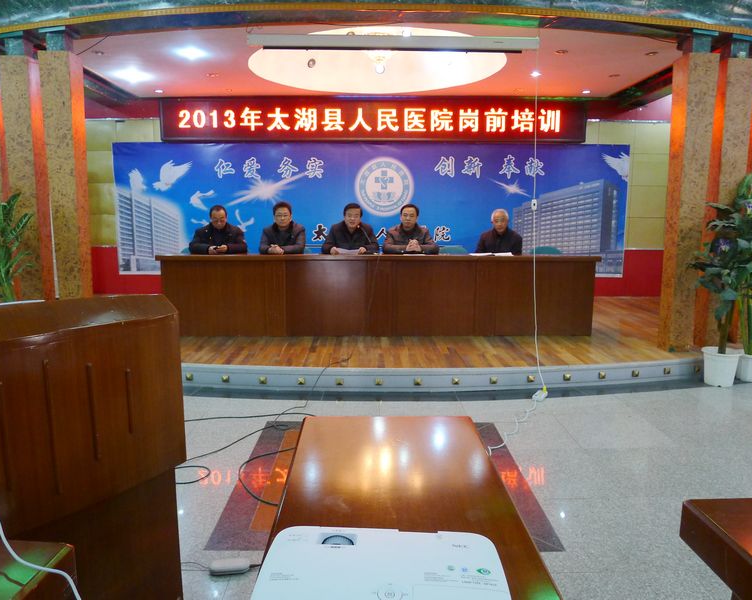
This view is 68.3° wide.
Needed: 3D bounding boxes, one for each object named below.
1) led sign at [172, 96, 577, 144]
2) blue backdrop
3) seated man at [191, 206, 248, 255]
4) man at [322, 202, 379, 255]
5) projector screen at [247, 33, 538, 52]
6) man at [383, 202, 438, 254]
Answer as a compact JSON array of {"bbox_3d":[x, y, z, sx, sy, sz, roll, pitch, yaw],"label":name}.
[{"bbox_3d":[-0.032,-2.324,7.142,5.490,0.570,0.120,0,9,0],"label":"led sign"},{"bbox_3d":[-0.058,-1.188,7.405,6.800,1.740,0.050,0,9,0],"label":"blue backdrop"},{"bbox_3d":[-1.587,-0.351,5.635,0.570,1.200,0.750,0,9,0],"label":"seated man"},{"bbox_3d":[-0.257,-0.361,5.634,0.560,1.230,0.750,0,9,0],"label":"man"},{"bbox_3d":[0.133,-2.009,4.337,2.280,0.130,0.110,0,9,0],"label":"projector screen"},{"bbox_3d":[0.345,-0.355,5.635,0.560,1.220,0.750,0,9,0],"label":"man"}]

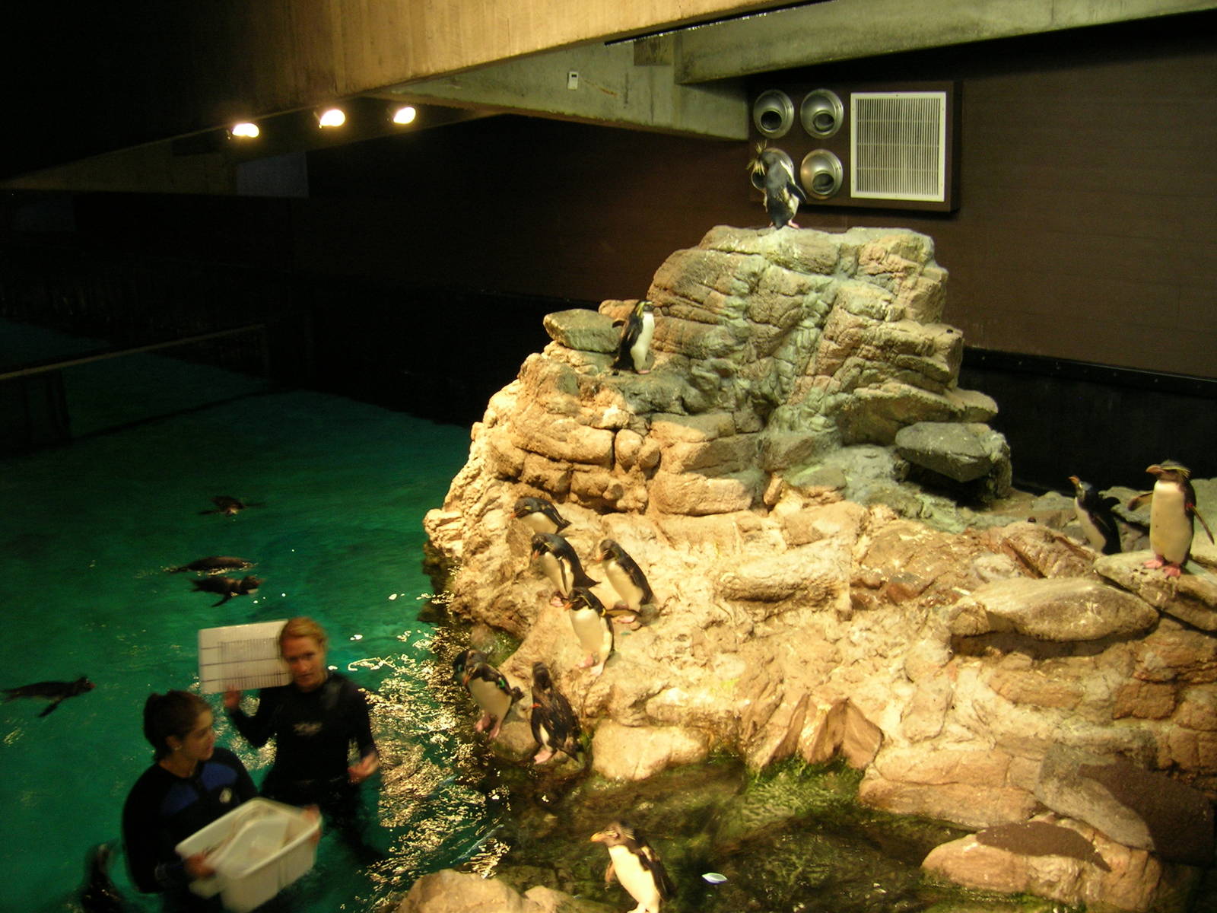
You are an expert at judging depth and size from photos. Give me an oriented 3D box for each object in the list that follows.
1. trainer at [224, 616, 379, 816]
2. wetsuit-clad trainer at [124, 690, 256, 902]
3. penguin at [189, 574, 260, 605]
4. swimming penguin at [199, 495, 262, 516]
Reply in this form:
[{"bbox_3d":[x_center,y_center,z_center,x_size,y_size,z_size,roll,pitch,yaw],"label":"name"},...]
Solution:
[{"bbox_3d":[-1.154,1.365,4.741,0.570,1.650,0.400,-4,17,-5],"label":"trainer"},{"bbox_3d":[-1.372,1.608,4.270,0.460,1.620,0.480,14,23,42],"label":"wetsuit-clad trainer"},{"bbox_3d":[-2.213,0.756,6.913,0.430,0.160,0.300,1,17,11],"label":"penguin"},{"bbox_3d":[-2.582,0.358,8.196,0.430,0.130,0.440,-11,18,-26],"label":"swimming penguin"}]

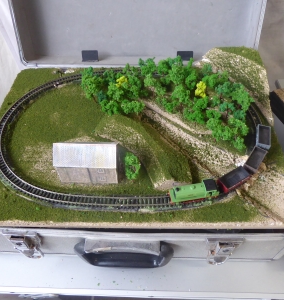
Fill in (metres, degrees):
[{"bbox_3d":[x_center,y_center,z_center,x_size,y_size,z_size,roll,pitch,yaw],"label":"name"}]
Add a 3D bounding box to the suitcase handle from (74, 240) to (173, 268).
[{"bbox_3d":[-0.023,0.130,0.348,0.120,0.031,0.034,0,52,4],"label":"suitcase handle"}]

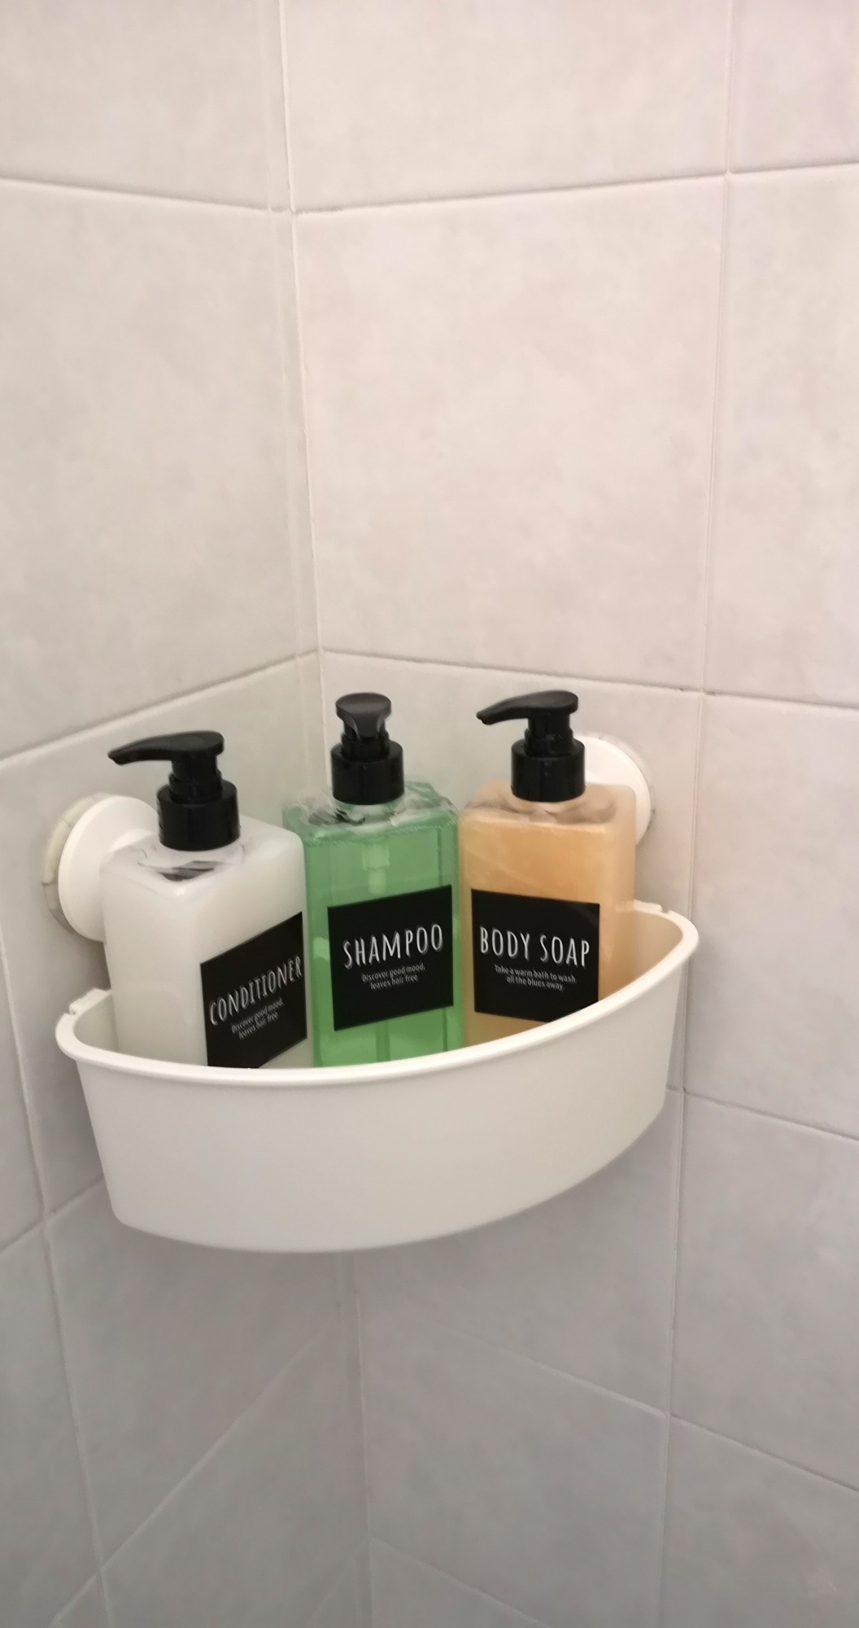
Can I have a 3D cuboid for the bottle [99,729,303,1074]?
[{"bbox_3d":[-0.090,0.061,0.521,0.064,0.197,0.063,14,25,36],"label":"bottle"}]

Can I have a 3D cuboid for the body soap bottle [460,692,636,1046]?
[{"bbox_3d":[0.053,0.042,0.562,0.063,0.197,0.064,5,21,19],"label":"body soap bottle"}]

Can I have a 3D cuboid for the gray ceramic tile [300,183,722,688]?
[{"bbox_3d":[0.031,-0.166,0.572,0.201,0.201,0.010,10,23,29],"label":"gray ceramic tile"}]

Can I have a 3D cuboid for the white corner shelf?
[{"bbox_3d":[-0.019,0.097,0.578,0.280,0.096,0.212,-6,20,-13],"label":"white corner shelf"}]

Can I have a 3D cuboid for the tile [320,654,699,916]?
[{"bbox_3d":[0.036,0.025,0.641,0.201,0.201,0.010,10,23,29],"label":"tile"}]

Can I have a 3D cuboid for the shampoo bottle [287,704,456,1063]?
[{"bbox_3d":[-0.025,0.043,0.565,0.063,0.197,0.064,-9,21,-18],"label":"shampoo bottle"}]

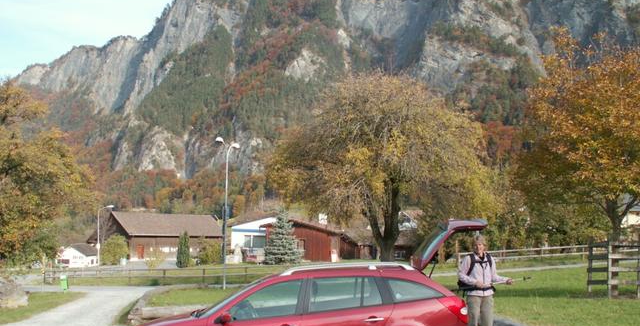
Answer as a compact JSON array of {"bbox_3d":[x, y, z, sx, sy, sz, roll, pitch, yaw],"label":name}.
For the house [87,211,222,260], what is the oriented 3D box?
[{"bbox_3d":[-22.211,10.379,90.506,10.129,6.512,15.435,-8,-11,43],"label":"house"}]

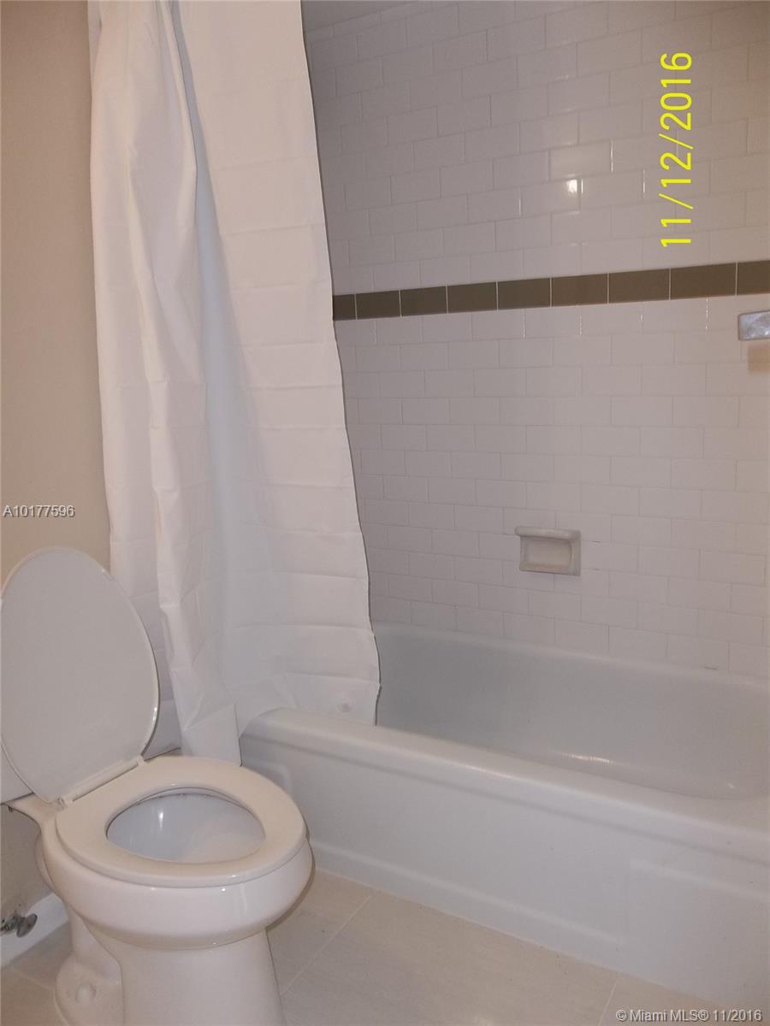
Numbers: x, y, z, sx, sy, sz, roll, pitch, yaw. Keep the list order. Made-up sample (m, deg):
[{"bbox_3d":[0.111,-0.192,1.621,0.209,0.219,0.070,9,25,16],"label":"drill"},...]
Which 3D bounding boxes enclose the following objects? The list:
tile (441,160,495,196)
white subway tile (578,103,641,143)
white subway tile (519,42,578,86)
[{"bbox_3d":[0.230,-0.920,2.196,0.153,0.076,0.009,4,14,29],"label":"tile"},{"bbox_3d":[0.550,-0.952,1.950,0.152,0.076,0.009,4,14,29],"label":"white subway tile"},{"bbox_3d":[0.401,-1.097,1.970,0.152,0.076,0.010,4,14,30],"label":"white subway tile"}]

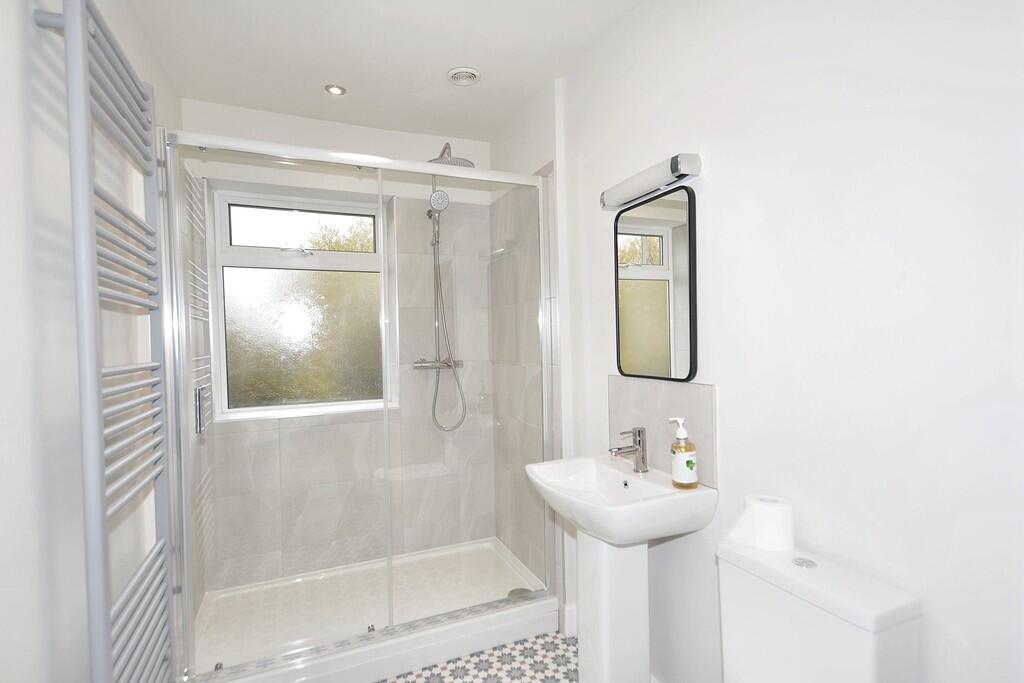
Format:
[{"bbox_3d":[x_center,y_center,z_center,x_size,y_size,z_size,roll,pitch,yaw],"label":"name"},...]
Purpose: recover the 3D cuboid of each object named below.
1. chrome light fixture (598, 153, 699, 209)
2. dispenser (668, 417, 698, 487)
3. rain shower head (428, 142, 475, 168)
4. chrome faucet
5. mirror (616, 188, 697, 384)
[{"bbox_3d":[0.427,-0.495,1.362,0.088,0.064,0.360,-2,1,-25],"label":"chrome light fixture"},{"bbox_3d":[0.496,0.322,1.241,0.083,0.200,0.071,-2,1,-15],"label":"dispenser"},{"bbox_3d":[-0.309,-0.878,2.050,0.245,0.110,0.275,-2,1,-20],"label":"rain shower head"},{"bbox_3d":[0.384,0.362,1.400,0.145,0.143,0.046,-2,1,-25],"label":"chrome faucet"},{"bbox_3d":[0.457,-0.169,1.393,0.026,0.585,0.345,-2,1,-25],"label":"mirror"}]

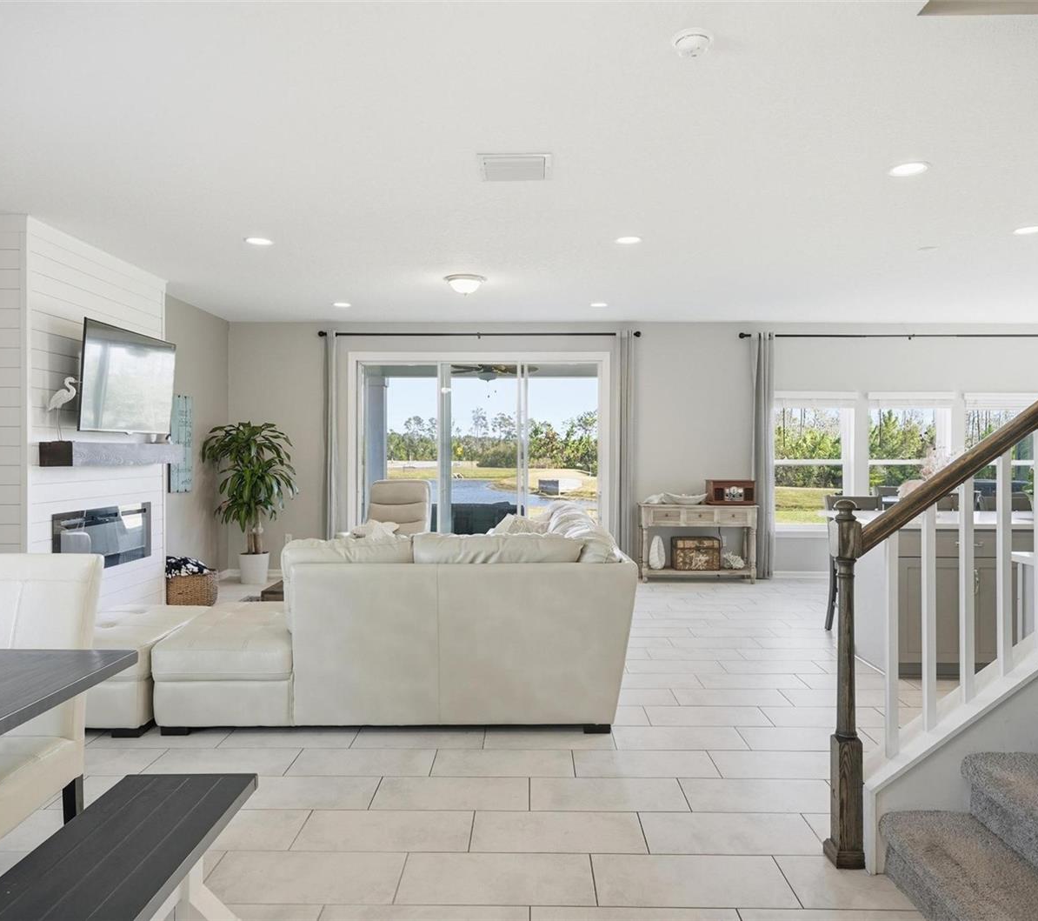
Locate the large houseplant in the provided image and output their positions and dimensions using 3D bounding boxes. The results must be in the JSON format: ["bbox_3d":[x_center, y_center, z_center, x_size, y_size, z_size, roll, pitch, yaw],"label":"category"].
[{"bbox_3d":[-2.788,0.430,7.668,0.940,1.700,0.840,0,1,0],"label":"large houseplant"}]

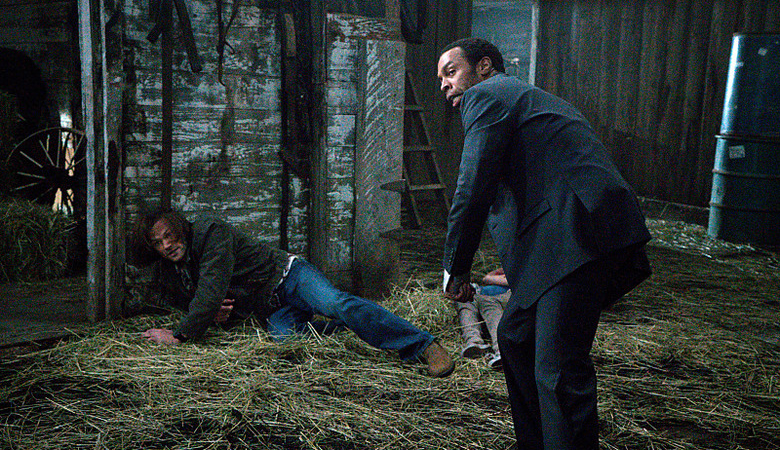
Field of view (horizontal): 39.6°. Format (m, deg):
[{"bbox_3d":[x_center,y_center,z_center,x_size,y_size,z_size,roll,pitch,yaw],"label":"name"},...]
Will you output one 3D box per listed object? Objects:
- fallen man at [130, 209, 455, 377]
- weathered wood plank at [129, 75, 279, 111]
[{"bbox_3d":[-0.464,0.278,5.249,1.800,0.597,0.758,5,9,28],"label":"fallen man"},{"bbox_3d":[-1.062,-0.779,6.298,0.990,0.200,0.030,-4,9,-35],"label":"weathered wood plank"}]

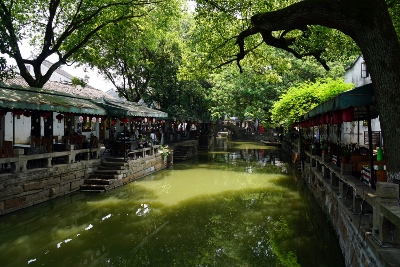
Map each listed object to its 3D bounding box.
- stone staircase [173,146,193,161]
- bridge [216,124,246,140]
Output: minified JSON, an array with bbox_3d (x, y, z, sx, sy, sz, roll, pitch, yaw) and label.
[{"bbox_3d":[-1.470,1.480,23.300,1.400,0.950,1.800,0,1,12],"label":"stone staircase"},{"bbox_3d":[4.800,-0.100,50.800,6.000,2.800,2.300,0,1,-6],"label":"bridge"}]

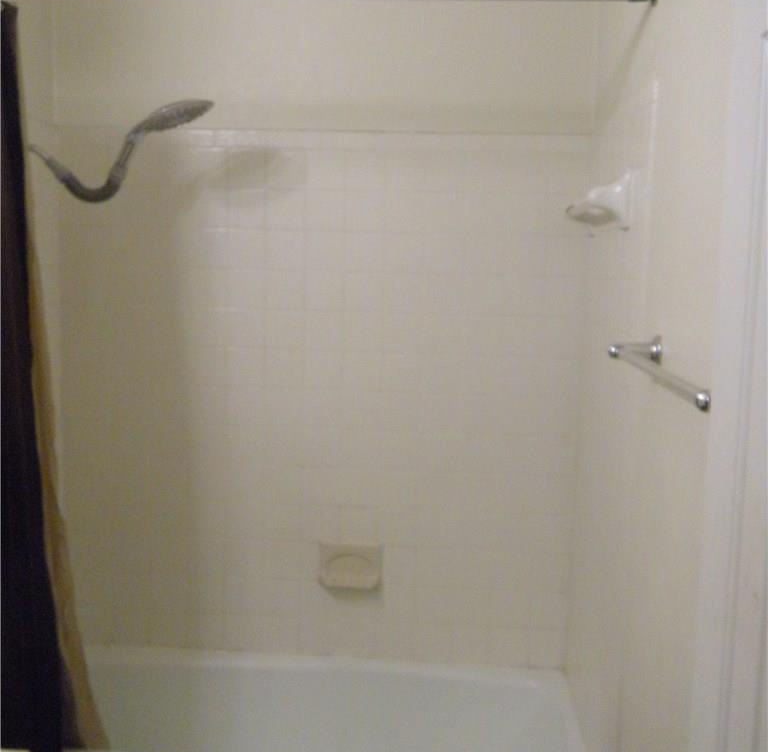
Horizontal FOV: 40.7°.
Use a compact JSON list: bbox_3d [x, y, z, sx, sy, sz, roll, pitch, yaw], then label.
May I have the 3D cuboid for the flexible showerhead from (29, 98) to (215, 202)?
[{"bbox_3d":[-0.641,-0.536,2.460,0.475,0.243,0.130,2,7,4],"label":"flexible showerhead"}]

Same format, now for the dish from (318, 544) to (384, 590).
[{"bbox_3d":[-0.095,0.540,2.916,0.176,0.116,0.079,2,7,4],"label":"dish"}]

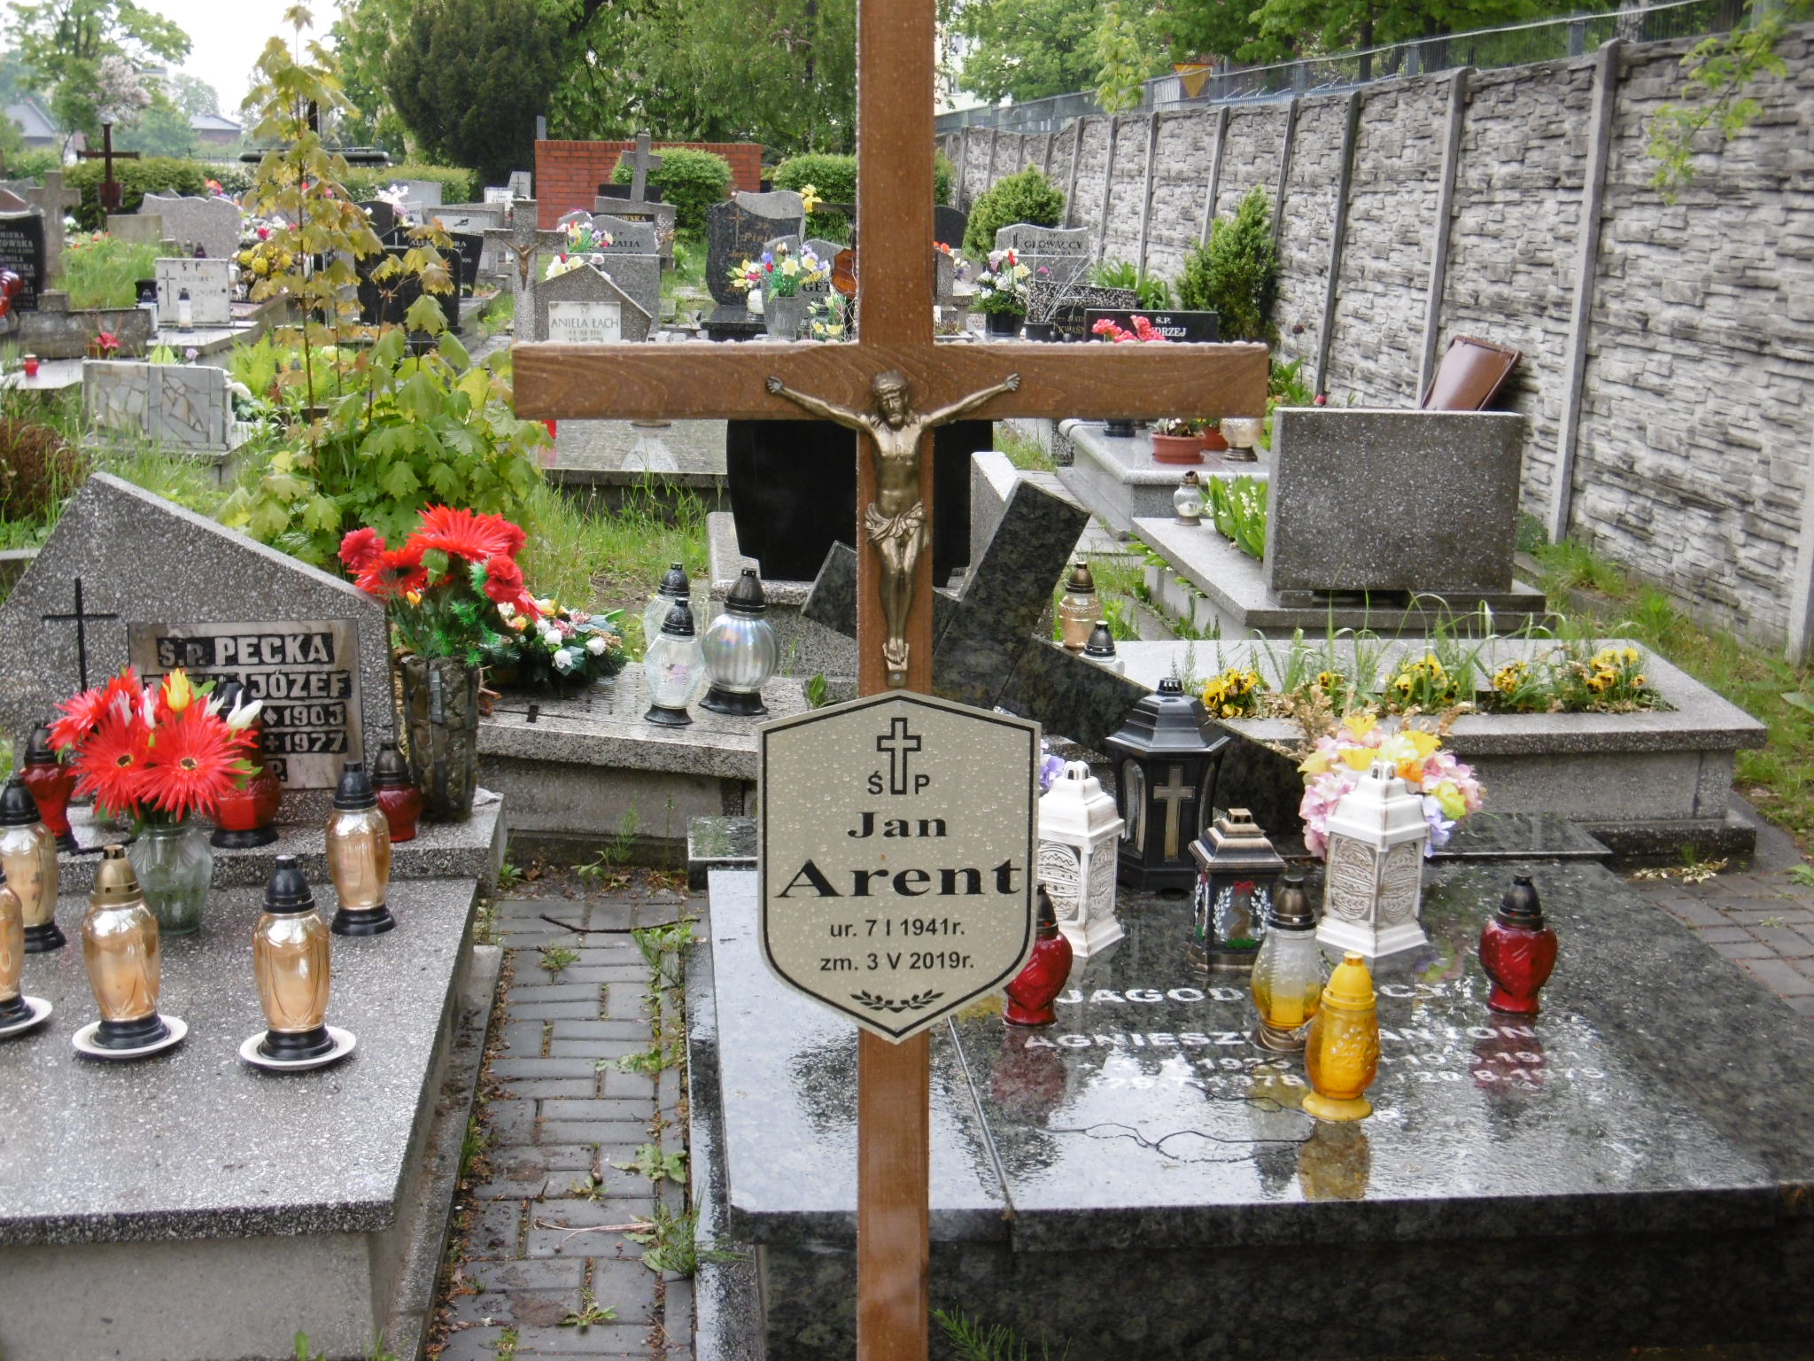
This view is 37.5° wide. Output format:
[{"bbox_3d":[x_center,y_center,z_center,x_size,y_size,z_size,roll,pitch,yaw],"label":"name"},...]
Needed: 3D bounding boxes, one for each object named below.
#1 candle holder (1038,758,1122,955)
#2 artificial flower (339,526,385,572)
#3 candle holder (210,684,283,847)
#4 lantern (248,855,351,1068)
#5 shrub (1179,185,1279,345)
[{"bbox_3d":[0.311,0.324,5.063,0.155,0.350,0.155,7,13,30],"label":"candle holder"},{"bbox_3d":[-1.015,-0.244,4.978,0.084,0.084,0.078,2,11,6],"label":"artificial flower"},{"bbox_3d":[-1.279,0.153,5.116,0.139,0.316,0.139,-2,12,-5],"label":"candle holder"},{"bbox_3d":[-0.948,0.424,4.110,0.163,0.317,0.163,-2,12,-5],"label":"lantern"},{"bbox_3d":[1.886,-2.094,15.368,0.568,1.468,0.568,1,11,0],"label":"shrub"}]

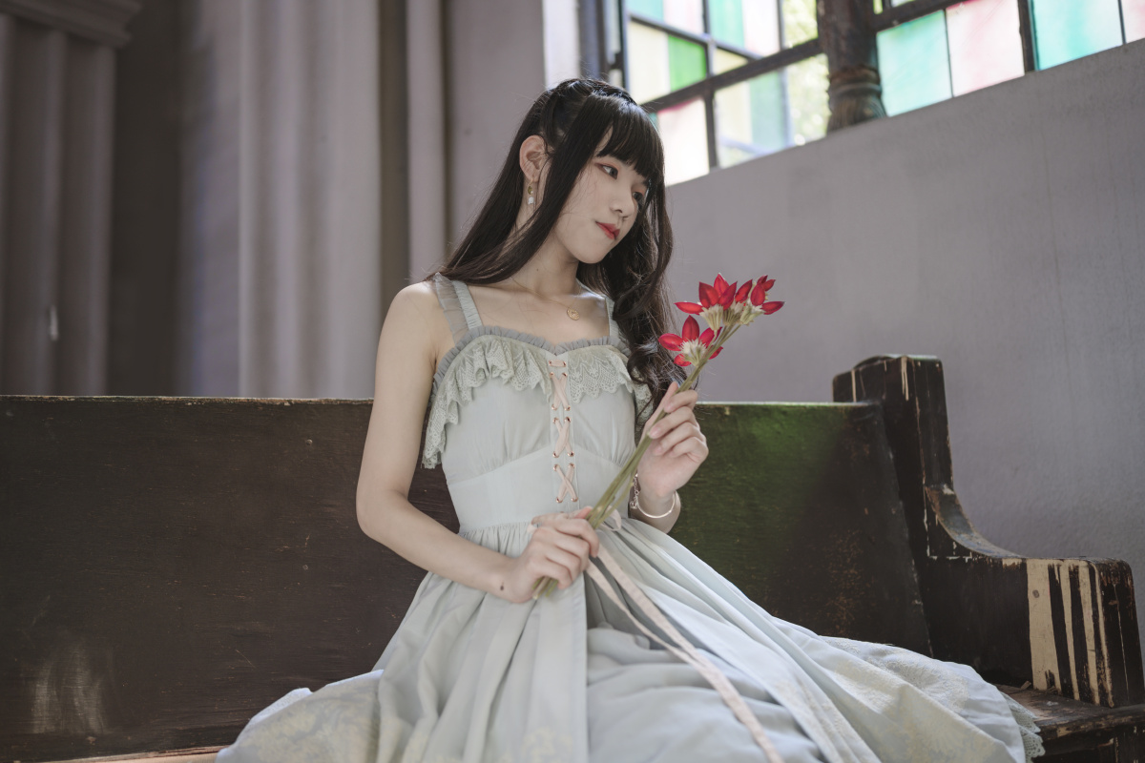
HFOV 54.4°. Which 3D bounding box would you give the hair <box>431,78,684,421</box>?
[{"bbox_3d":[-0.019,-0.172,1.450,0.270,0.430,0.270,5,-10,-40],"label":"hair"}]

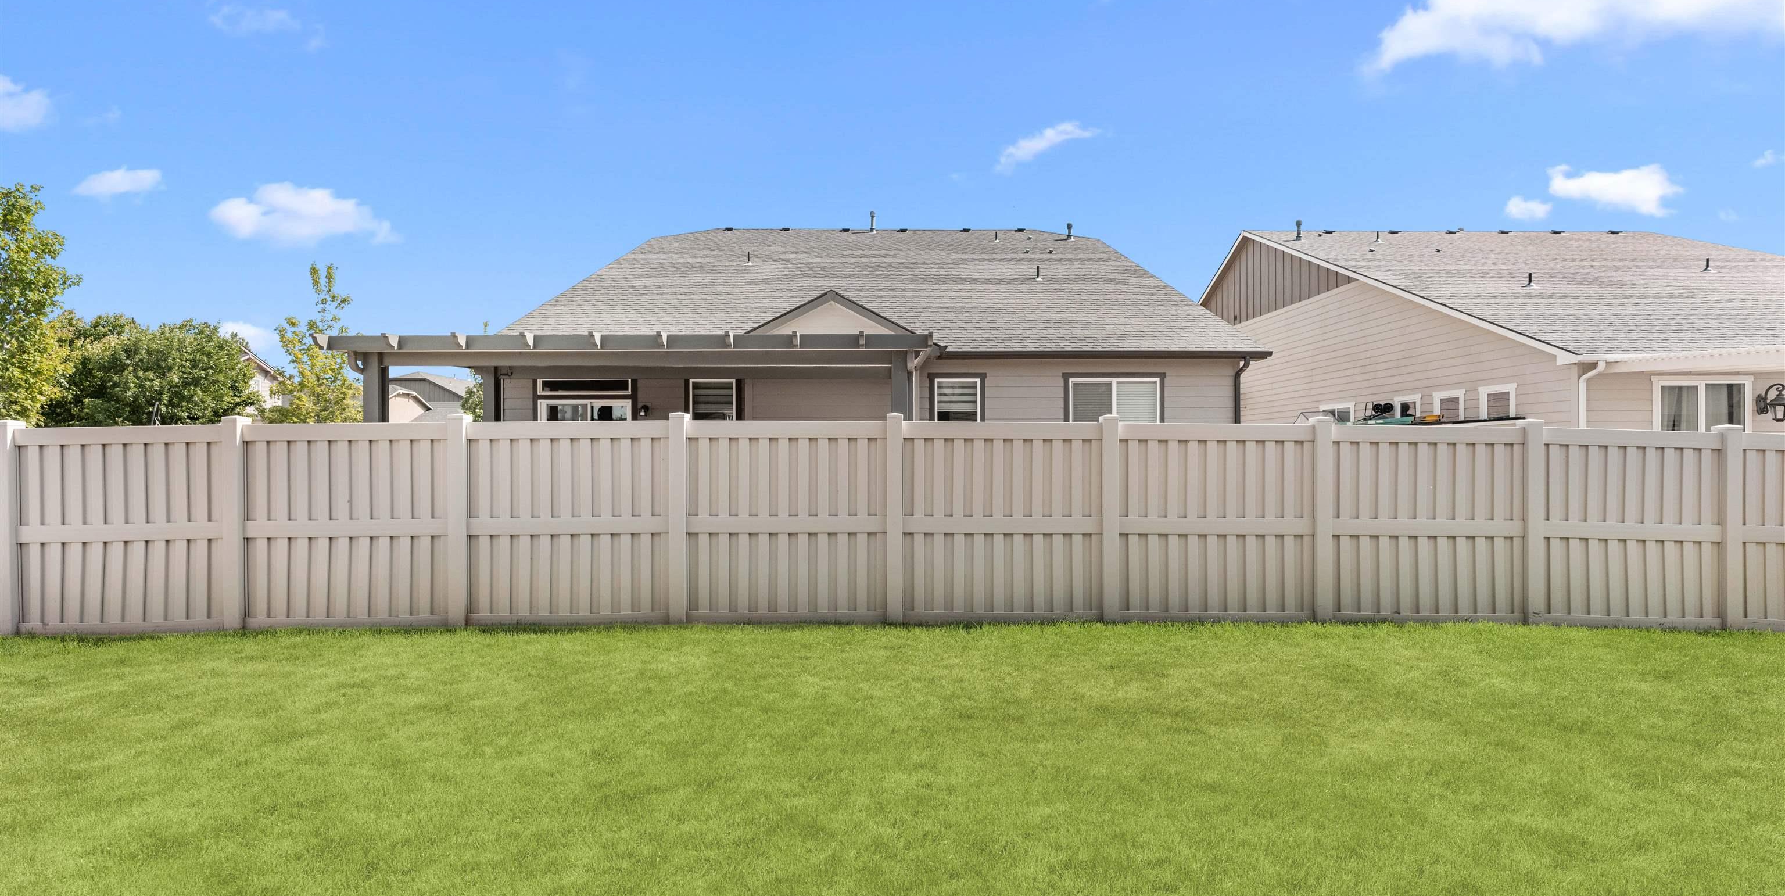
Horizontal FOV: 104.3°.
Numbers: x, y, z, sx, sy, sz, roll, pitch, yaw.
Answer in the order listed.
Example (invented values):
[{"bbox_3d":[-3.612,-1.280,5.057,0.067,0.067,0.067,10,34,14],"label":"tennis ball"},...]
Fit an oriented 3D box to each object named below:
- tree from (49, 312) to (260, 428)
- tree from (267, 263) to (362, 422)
[{"bbox_3d":[-24.600,-1.400,23.000,5.300,6.000,5.300,0,0,0],"label":"tree"},{"bbox_3d":[-14.100,-1.450,17.000,2.200,6.100,2.200,0,0,0],"label":"tree"}]

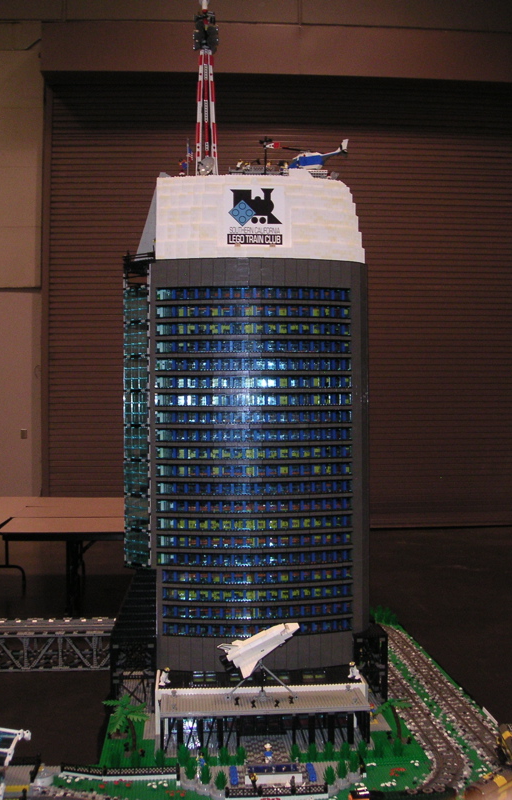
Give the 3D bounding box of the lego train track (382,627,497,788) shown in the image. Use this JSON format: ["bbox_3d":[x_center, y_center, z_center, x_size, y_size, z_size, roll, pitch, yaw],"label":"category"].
[{"bbox_3d":[0.452,0.838,2.600,0.270,0.030,1.380,0,0,-5],"label":"lego train track"}]

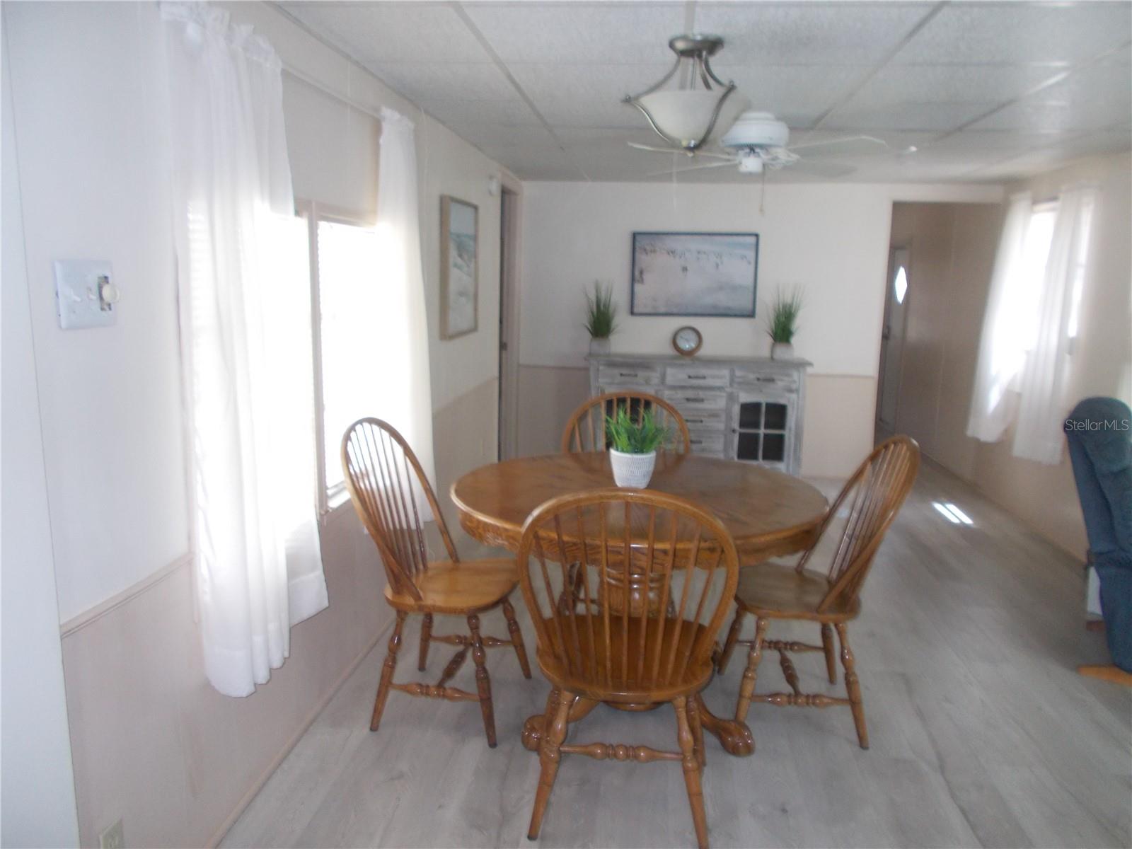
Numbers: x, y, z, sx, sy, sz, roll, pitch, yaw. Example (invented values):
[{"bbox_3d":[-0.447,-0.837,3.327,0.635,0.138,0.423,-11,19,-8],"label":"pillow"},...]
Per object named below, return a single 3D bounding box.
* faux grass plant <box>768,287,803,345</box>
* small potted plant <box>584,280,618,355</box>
[{"bbox_3d":[1.552,-0.773,6.007,0.245,0.400,0.220,2,10,6],"label":"faux grass plant"},{"bbox_3d":[0.254,-0.777,6.145,0.235,0.535,0.210,2,10,6],"label":"small potted plant"}]

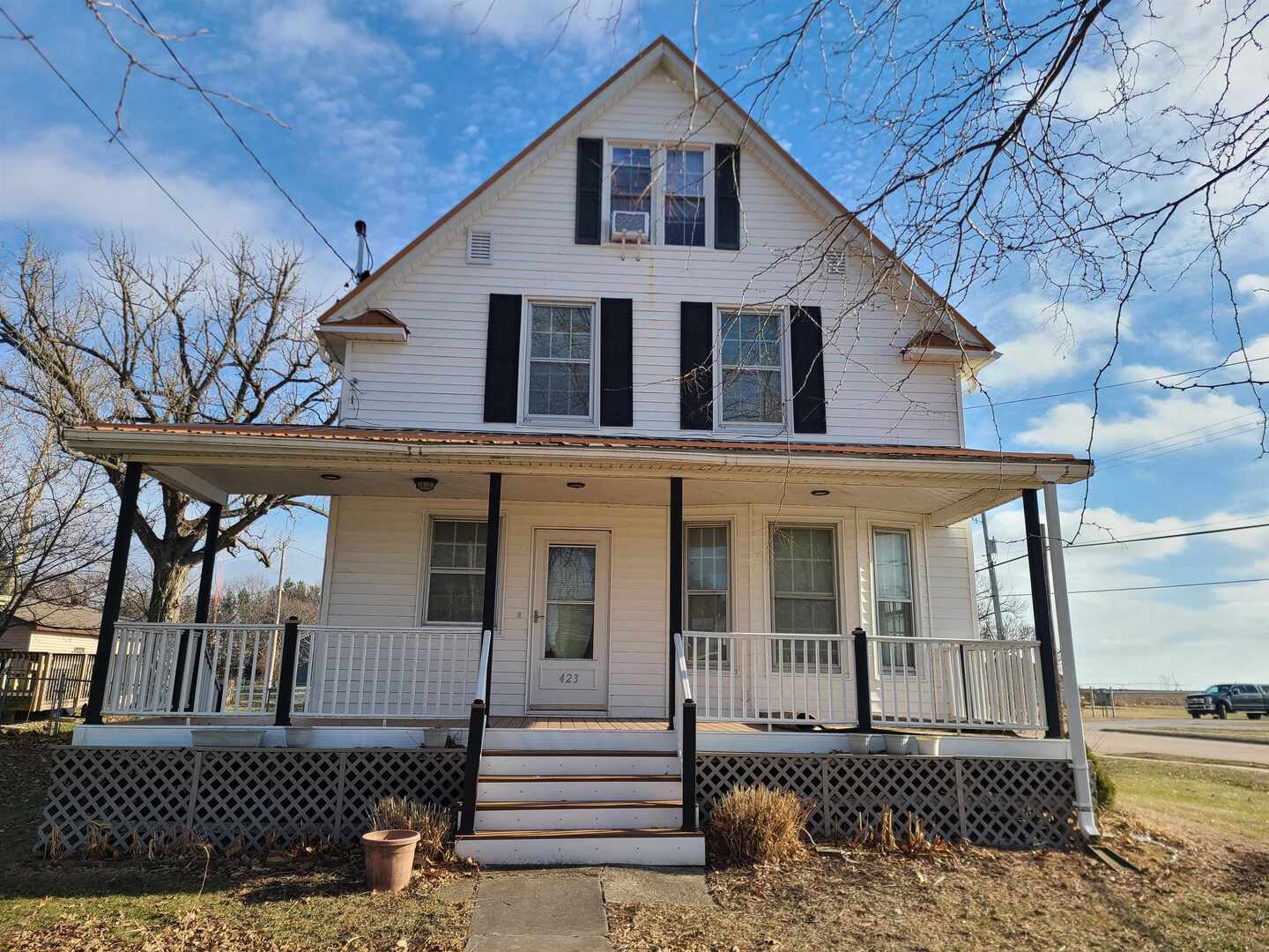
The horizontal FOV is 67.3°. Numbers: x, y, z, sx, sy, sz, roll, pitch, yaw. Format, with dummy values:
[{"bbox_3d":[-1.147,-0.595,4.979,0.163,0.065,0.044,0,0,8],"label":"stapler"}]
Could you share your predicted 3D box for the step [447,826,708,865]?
[{"bbox_3d":[-0.428,2.973,7.617,1.960,0.210,0.340,2,-13,-4],"label":"step"}]

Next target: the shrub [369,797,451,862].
[{"bbox_3d":[-1.857,2.885,7.876,0.750,0.500,0.600,2,-13,-4],"label":"shrub"}]

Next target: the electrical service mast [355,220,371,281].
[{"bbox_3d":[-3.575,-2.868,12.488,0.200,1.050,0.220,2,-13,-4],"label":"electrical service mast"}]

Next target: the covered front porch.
[{"bbox_3d":[-0.446,0.985,9.886,9.550,3.520,2.500,2,-13,-4],"label":"covered front porch"}]

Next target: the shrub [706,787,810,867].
[{"bbox_3d":[1.053,2.932,8.109,0.900,0.600,0.800,2,-13,-4],"label":"shrub"}]

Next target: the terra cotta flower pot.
[{"bbox_3d":[-1.722,2.709,6.713,0.410,0.345,0.410,2,-13,-4],"label":"terra cotta flower pot"}]

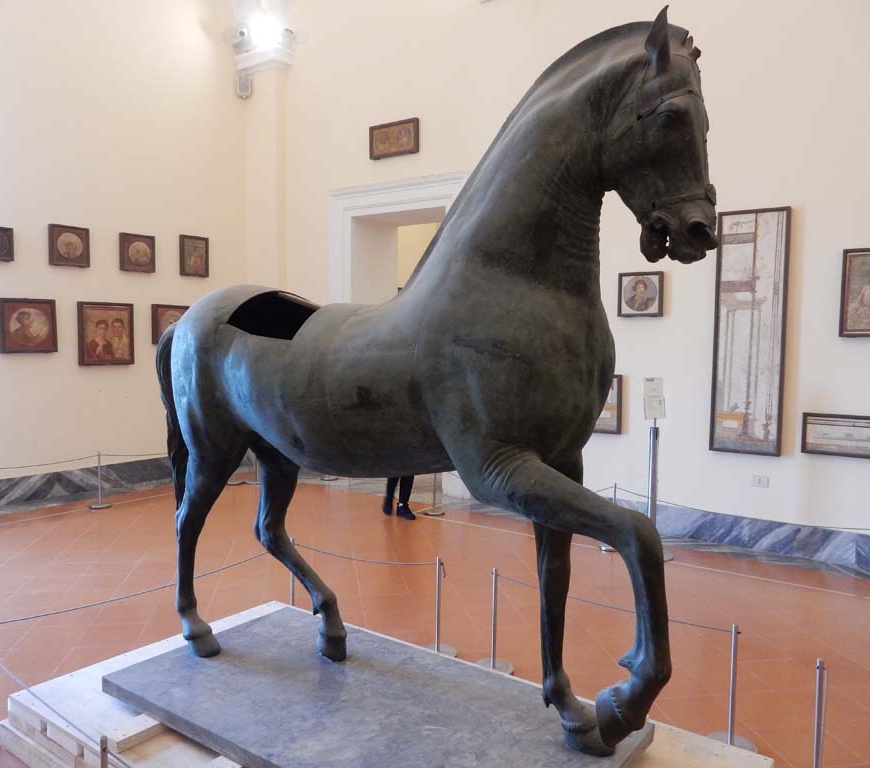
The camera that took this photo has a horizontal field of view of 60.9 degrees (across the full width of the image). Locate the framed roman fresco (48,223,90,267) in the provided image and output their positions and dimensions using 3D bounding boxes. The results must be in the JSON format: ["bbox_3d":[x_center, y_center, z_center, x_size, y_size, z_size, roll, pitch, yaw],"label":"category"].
[{"bbox_3d":[-3.486,-1.310,7.065,0.050,0.372,0.353,4,5,40],"label":"framed roman fresco"}]

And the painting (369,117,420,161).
[{"bbox_3d":[-0.381,-2.320,7.038,0.576,0.325,0.050,4,6,35],"label":"painting"}]

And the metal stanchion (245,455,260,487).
[{"bbox_3d":[-1.830,0.766,7.548,0.190,0.502,0.190,-1,4,-14],"label":"metal stanchion"}]

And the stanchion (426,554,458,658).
[{"bbox_3d":[0.015,1.082,3.567,0.190,0.502,0.190,0,4,0],"label":"stanchion"}]

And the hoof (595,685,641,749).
[{"bbox_3d":[0.509,0.919,2.050,0.105,0.135,0.125,3,5,34],"label":"hoof"}]

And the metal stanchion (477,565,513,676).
[{"bbox_3d":[0.273,1.095,3.418,0.190,0.502,0.190,1,4,5],"label":"metal stanchion"}]

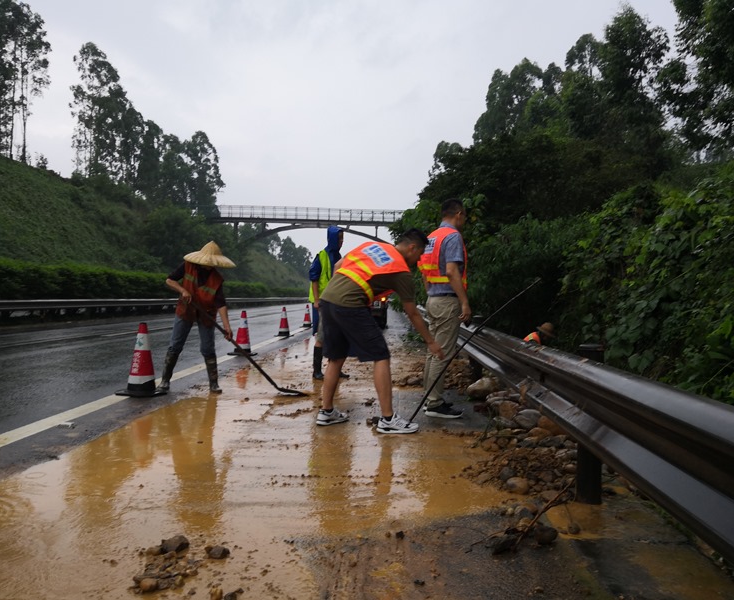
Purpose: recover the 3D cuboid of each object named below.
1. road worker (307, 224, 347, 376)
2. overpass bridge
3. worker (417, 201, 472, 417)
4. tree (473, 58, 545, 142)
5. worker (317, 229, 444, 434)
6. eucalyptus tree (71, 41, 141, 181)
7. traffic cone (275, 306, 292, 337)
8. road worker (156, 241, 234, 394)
[{"bbox_3d":[-0.440,0.035,7.220,0.400,1.750,0.500,1,0,25],"label":"road worker"},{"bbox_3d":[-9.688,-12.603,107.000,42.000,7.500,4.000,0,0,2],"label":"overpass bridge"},{"bbox_3d":[0.636,0.057,5.120,0.420,1.740,0.520,0,0,-33],"label":"worker"},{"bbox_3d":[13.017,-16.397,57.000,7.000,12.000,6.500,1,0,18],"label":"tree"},{"bbox_3d":[0.097,0.224,4.500,0.880,1.440,0.600,0,0,-22],"label":"worker"},{"bbox_3d":[-30.173,-21.865,72.000,8.000,16.000,7.500,0,0,-18],"label":"eucalyptus tree"},{"bbox_3d":[-1.995,0.524,15.000,0.410,0.700,0.410,0,0,0],"label":"traffic cone"},{"bbox_3d":[-1.714,0.169,6.200,0.740,1.490,0.580,0,0,-13],"label":"road worker"}]

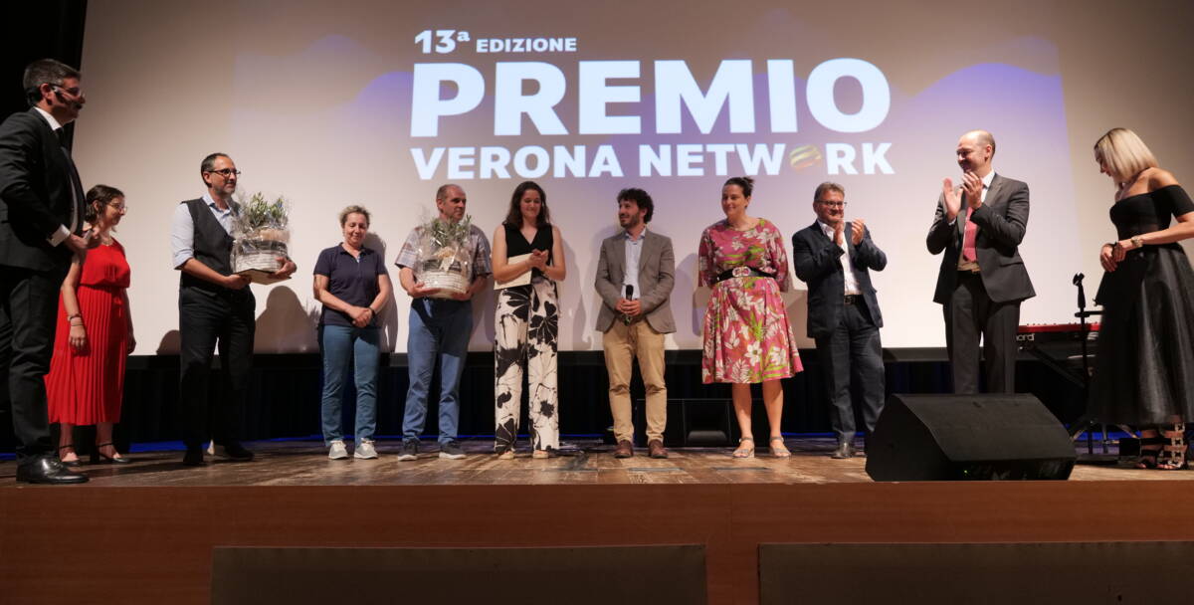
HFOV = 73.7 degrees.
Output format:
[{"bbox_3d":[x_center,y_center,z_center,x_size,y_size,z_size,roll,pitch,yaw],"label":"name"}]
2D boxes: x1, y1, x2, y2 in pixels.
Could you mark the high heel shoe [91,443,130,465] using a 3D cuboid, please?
[{"bbox_3d":[-2.781,0.864,4.545,0.235,0.125,0.085,-1,-9,3],"label":"high heel shoe"}]

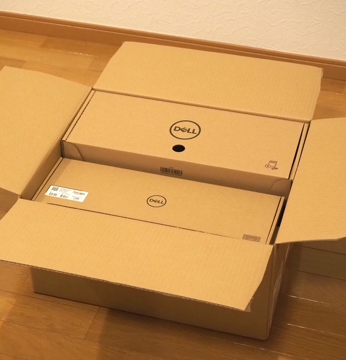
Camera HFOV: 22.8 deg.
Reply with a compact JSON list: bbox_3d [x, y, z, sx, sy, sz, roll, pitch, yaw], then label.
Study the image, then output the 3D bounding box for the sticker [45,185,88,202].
[{"bbox_3d":[-0.204,0.025,1.654,0.078,0.002,0.031,10,40,14],"label":"sticker"}]

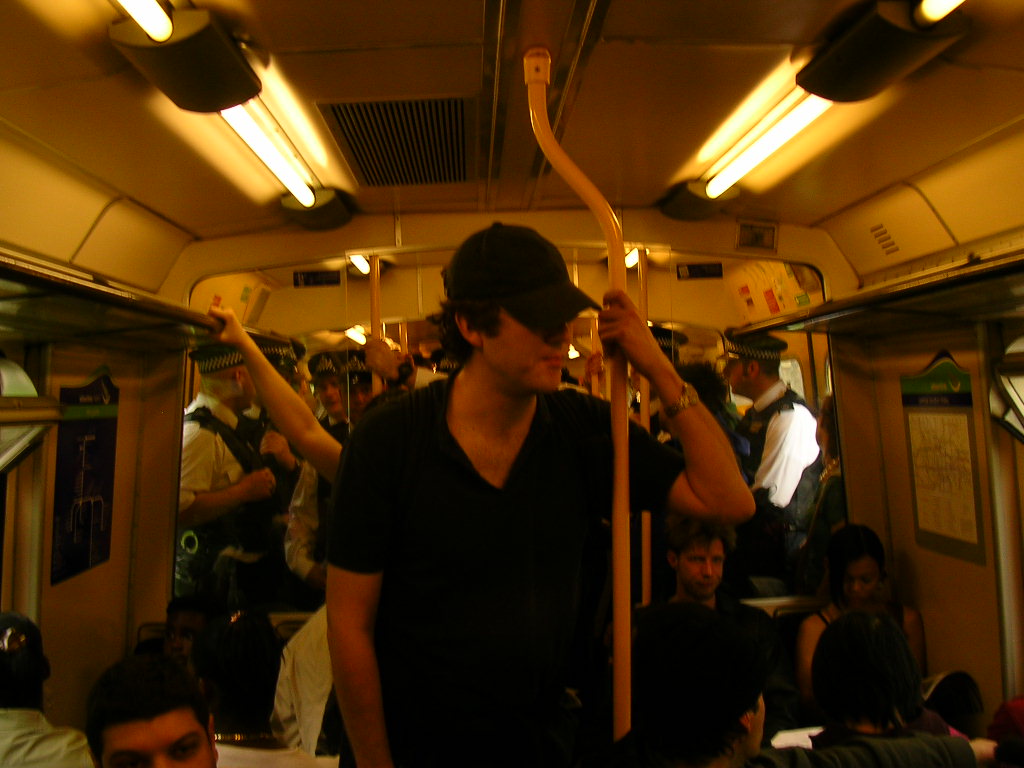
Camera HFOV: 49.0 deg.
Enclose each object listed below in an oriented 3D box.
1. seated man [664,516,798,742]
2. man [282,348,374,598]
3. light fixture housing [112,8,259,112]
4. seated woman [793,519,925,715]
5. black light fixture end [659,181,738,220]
[{"bbox_3d":[0.650,1.018,3.339,0.520,1.290,0.820,-1,0,-2],"label":"seated man"},{"bbox_3d":[-0.737,0.792,4.723,0.520,1.810,0.380,-1,0,-26],"label":"man"},{"bbox_3d":[-0.610,-0.602,2.131,0.172,0.064,0.412,-9,-1,-1],"label":"light fixture housing"},{"bbox_3d":[1.126,1.028,3.415,0.460,1.250,0.800,-1,0,-2],"label":"seated woman"},{"bbox_3d":[0.610,-0.589,3.661,0.175,0.070,0.430,7,-1,-2],"label":"black light fixture end"}]

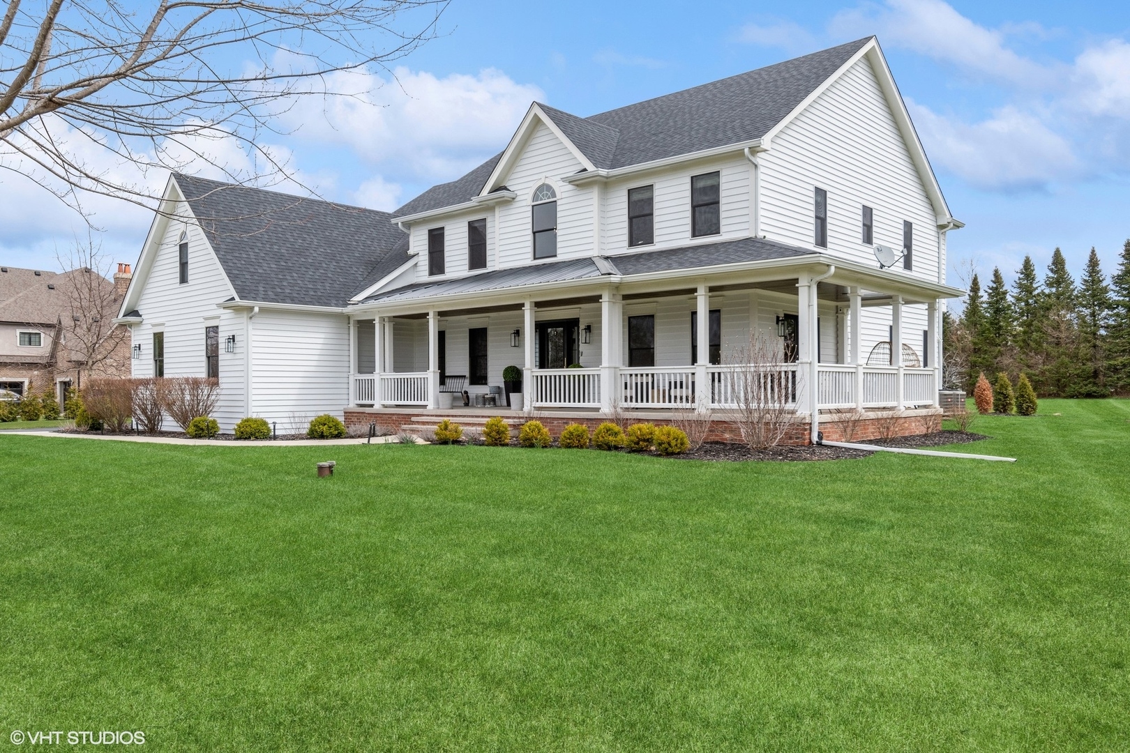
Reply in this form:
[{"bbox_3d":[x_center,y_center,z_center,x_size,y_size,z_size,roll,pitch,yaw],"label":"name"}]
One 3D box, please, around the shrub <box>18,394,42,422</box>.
[{"bbox_3d":[-21.782,1.252,32.000,0.880,1.171,0.880,0,-1,0],"label":"shrub"}]

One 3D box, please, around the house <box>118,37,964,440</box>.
[{"bbox_3d":[-0.224,-3.837,25.267,22.600,10.670,18.500,-1,-1,42],"label":"house"}]

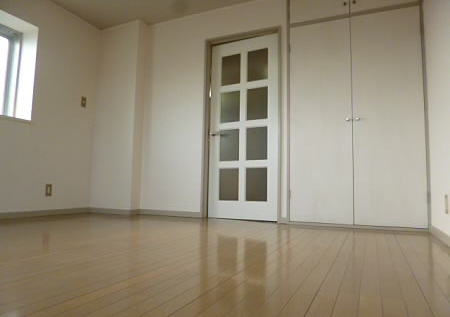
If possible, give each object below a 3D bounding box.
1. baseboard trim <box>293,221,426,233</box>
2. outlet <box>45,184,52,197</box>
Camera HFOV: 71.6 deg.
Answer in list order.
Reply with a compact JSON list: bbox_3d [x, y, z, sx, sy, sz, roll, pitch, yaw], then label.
[{"bbox_3d":[1.102,0.584,2.670,1.098,0.029,0.020,-1,-6,24],"label":"baseboard trim"},{"bbox_3d":[-1.765,0.321,3.130,0.010,0.122,0.072,-1,-6,24],"label":"outlet"}]

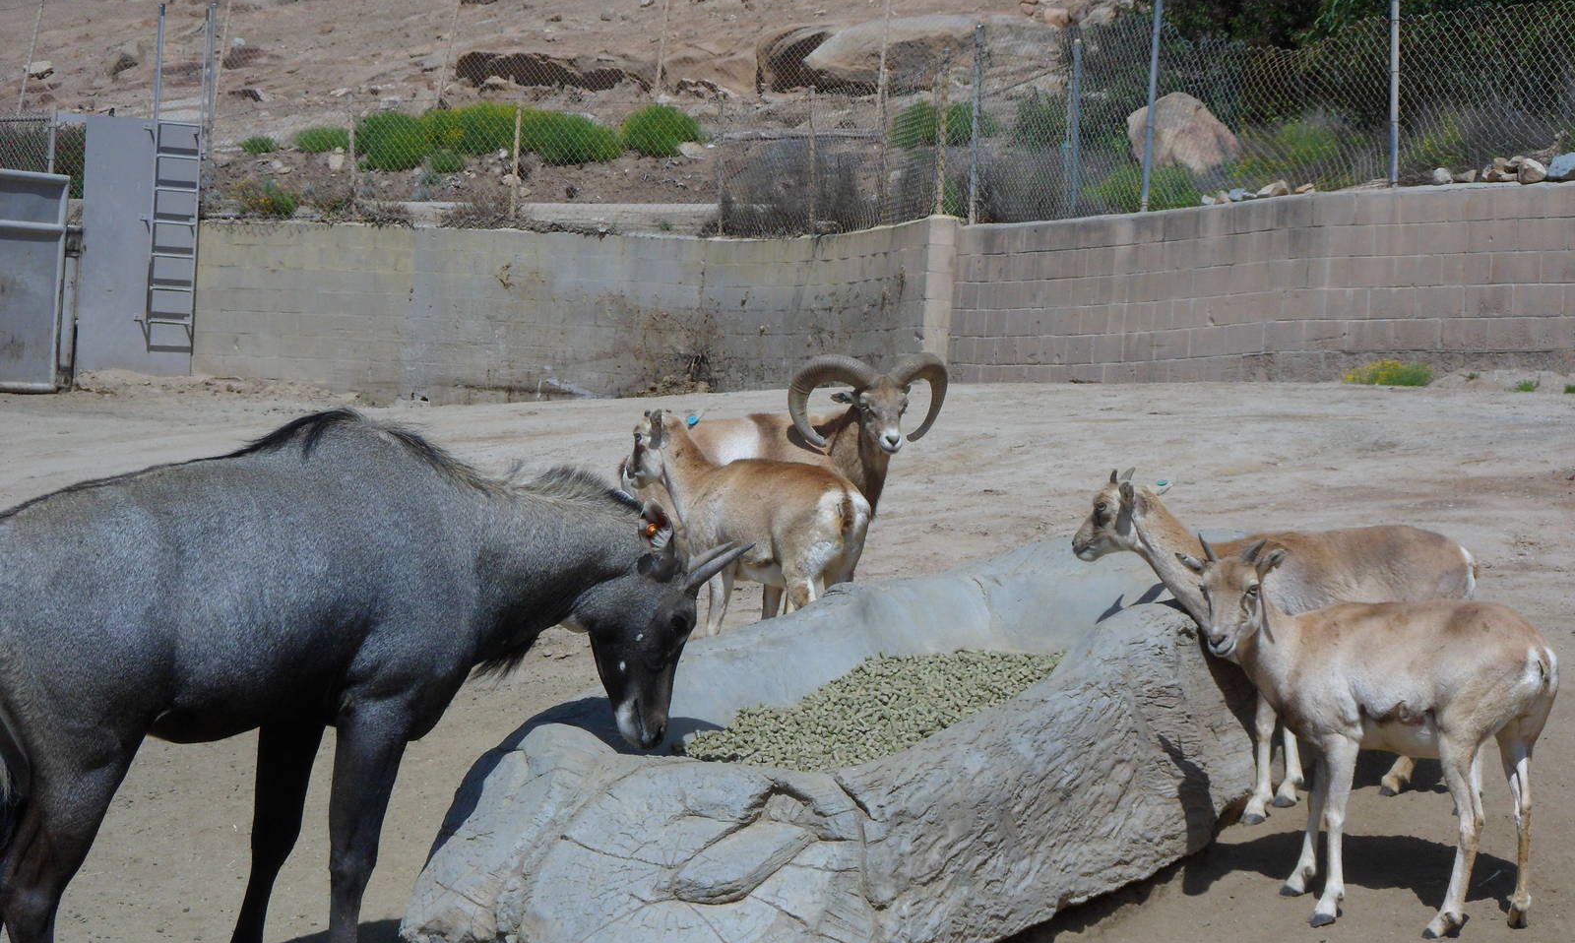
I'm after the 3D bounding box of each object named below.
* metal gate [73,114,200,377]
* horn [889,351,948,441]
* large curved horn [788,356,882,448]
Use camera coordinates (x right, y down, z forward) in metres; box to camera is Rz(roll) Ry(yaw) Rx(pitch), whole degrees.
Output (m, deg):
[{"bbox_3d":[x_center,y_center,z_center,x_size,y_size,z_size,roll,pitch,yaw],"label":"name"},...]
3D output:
[{"bbox_3d":[-5.992,-2.084,44.100,1.200,2.420,0.090,2,1,-27],"label":"metal gate"},{"bbox_3d":[0.436,-0.250,15.900,0.240,0.300,0.200,2,1,-17],"label":"horn"},{"bbox_3d":[0.153,-0.232,15.800,0.280,0.310,0.200,2,1,-17],"label":"large curved horn"}]

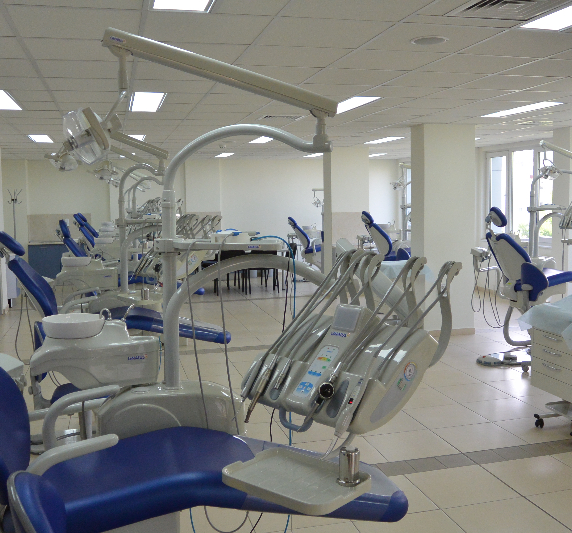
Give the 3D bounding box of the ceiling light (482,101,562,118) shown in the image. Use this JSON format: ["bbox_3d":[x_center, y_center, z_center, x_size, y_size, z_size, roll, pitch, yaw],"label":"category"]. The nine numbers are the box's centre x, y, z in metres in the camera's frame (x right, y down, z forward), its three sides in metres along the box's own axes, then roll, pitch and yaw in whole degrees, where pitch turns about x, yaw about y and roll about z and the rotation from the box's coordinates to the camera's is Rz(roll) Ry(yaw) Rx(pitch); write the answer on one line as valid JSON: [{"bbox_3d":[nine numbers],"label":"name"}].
[{"bbox_3d":[2.298,-1.540,6.749,0.275,0.050,1.140,-2,6,-14],"label":"ceiling light"}]

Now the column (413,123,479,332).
[{"bbox_3d":[1.869,-0.420,8.263,0.650,2.482,0.370,-2,6,-14],"label":"column"}]

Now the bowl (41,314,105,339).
[{"bbox_3d":[-0.843,0.242,2.743,0.250,0.070,0.250,-2,6,-14],"label":"bowl"}]

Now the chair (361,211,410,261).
[{"bbox_3d":[1.883,-0.067,9.859,1.640,1.470,0.700,-2,6,-14],"label":"chair"}]

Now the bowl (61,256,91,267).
[{"bbox_3d":[-1.734,-0.025,5.703,0.246,0.070,0.246,-2,6,-14],"label":"bowl"}]

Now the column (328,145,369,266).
[{"bbox_3d":[1.018,-0.733,11.587,0.660,2.482,0.380,-2,6,-14],"label":"column"}]

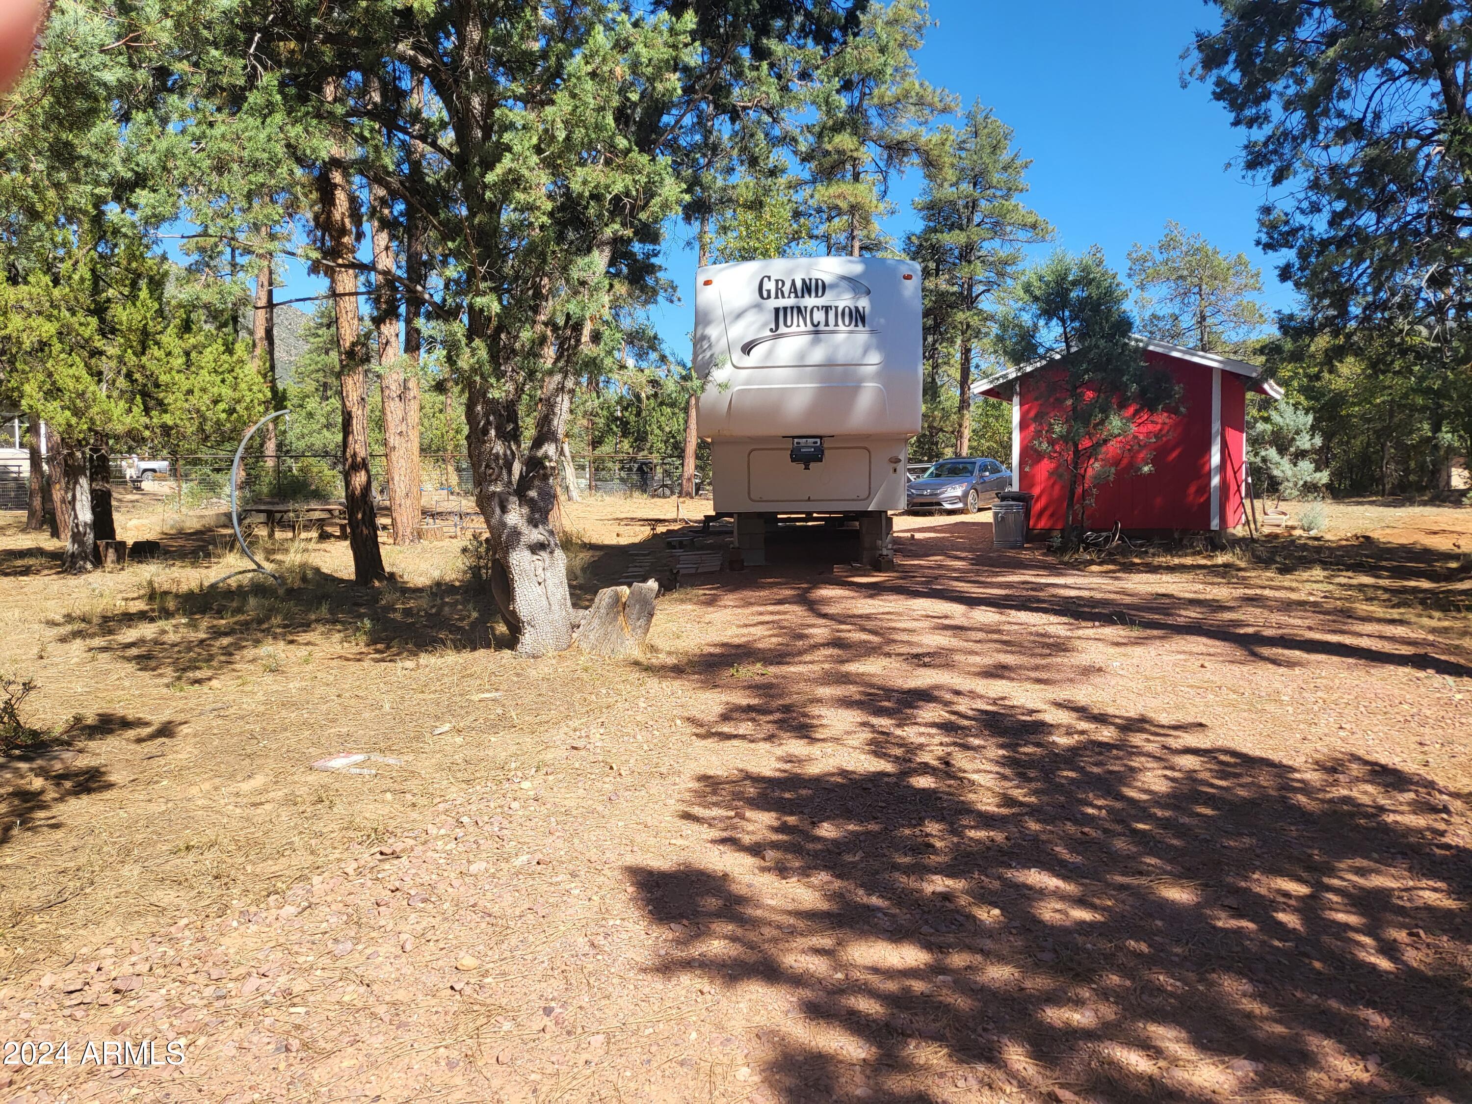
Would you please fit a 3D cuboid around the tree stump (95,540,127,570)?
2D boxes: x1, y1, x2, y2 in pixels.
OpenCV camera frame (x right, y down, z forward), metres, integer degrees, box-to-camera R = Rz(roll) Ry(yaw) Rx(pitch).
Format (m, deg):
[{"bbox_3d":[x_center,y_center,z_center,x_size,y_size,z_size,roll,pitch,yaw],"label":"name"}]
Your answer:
[{"bbox_3d":[-8.579,-0.002,15.189,0.400,0.400,0.400,-1,3,0],"label":"tree stump"}]

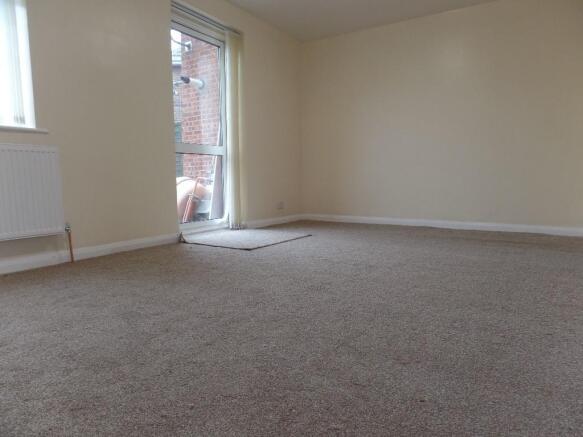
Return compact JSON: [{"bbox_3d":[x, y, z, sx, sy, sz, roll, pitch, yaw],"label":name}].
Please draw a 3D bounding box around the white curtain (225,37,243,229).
[{"bbox_3d":[-0.621,-0.911,4.209,0.100,2.095,0.130,4,7,32],"label":"white curtain"}]

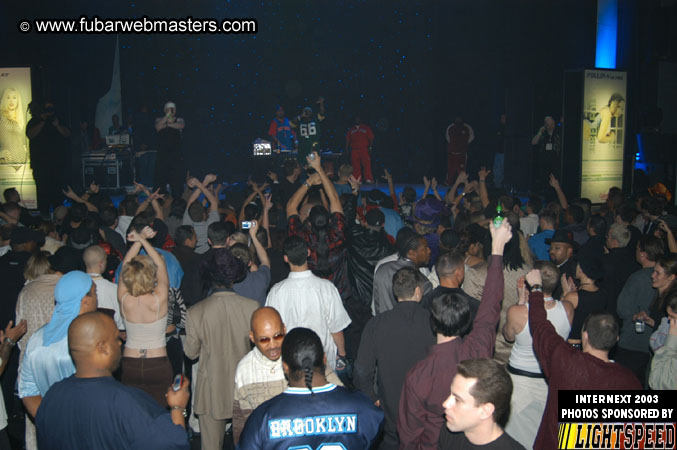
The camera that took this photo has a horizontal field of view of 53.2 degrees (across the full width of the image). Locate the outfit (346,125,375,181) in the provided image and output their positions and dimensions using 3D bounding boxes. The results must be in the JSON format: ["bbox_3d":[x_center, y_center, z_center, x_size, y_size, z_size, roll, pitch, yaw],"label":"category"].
[{"bbox_3d":[0.540,-1.755,16.600,0.660,1.430,0.360,0,6,0],"label":"outfit"}]

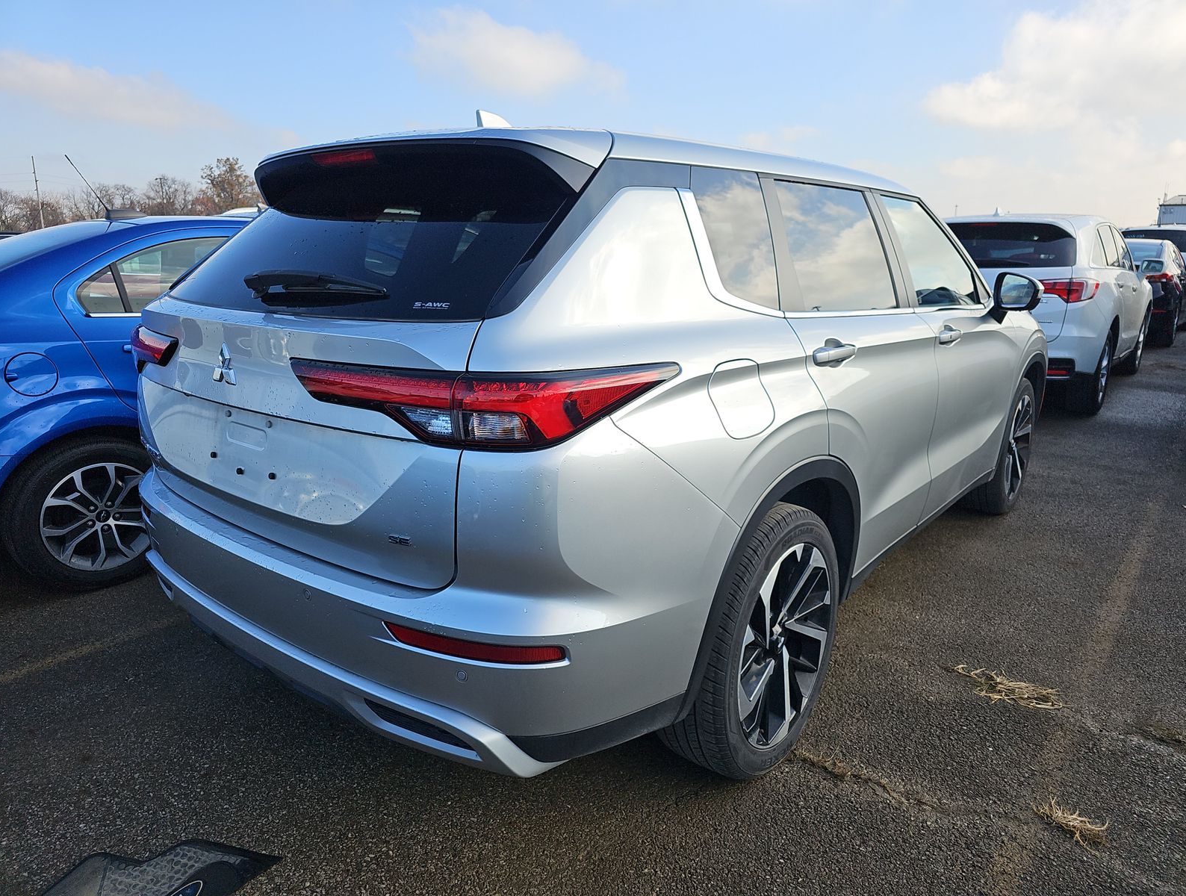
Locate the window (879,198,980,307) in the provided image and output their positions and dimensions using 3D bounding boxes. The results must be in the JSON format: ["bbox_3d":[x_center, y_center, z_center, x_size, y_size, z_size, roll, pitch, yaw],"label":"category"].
[{"bbox_3d":[1.256,-0.710,2.900,0.060,0.410,0.860,-18,0,41],"label":"window"}]

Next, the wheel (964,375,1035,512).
[{"bbox_3d":[2.138,-0.022,4.209,0.250,0.737,0.737,12,18,38],"label":"wheel"}]

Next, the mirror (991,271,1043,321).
[{"bbox_3d":[1.771,-0.621,3.296,0.205,0.225,0.180,11,18,38],"label":"mirror"}]

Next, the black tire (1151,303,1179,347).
[{"bbox_3d":[7.892,-1.700,10.950,0.225,0.655,0.655,11,18,38],"label":"black tire"}]

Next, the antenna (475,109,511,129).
[{"bbox_3d":[-0.265,-0.900,2.213,0.065,0.065,0.160,11,18,38],"label":"antenna"}]

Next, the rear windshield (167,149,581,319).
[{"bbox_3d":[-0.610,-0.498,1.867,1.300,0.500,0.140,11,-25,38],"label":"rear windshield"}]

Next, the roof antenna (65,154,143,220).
[{"bbox_3d":[-2.373,-1.263,3.882,0.072,0.293,0.325,10,17,38],"label":"roof antenna"}]

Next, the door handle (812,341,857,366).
[{"bbox_3d":[0.604,-0.233,1.987,0.060,0.055,0.265,11,18,38],"label":"door handle"}]

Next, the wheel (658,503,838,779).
[{"bbox_3d":[0.430,0.498,2.123,0.255,0.738,0.738,11,18,38],"label":"wheel"}]

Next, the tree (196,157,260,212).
[{"bbox_3d":[-34.313,-22.507,76.229,6.500,10.220,6.500,-7,15,-24],"label":"tree"}]

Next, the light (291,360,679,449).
[{"bbox_3d":[-0.221,-0.112,1.540,0.652,0.135,0.425,11,18,38],"label":"light"}]

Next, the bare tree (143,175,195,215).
[{"bbox_3d":[-39.962,-21.602,76.038,5.500,8.640,5.500,-8,16,-28],"label":"bare tree"}]

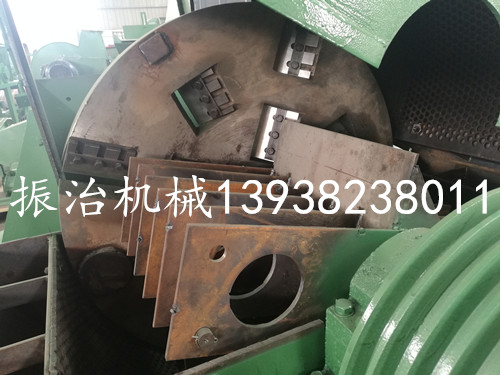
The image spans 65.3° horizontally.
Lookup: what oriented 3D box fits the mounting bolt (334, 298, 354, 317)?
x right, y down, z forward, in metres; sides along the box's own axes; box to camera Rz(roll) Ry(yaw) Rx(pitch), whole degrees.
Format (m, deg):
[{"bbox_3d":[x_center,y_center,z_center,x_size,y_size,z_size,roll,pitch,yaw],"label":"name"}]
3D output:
[{"bbox_3d":[0.140,0.177,0.577,0.029,0.018,0.029,-12,21,-23],"label":"mounting bolt"}]

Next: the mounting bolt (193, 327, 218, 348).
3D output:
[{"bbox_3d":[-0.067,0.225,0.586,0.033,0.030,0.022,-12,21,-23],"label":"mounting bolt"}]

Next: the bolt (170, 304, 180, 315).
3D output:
[{"bbox_3d":[-0.107,0.176,0.562,0.015,0.015,0.014,-12,21,-23],"label":"bolt"}]

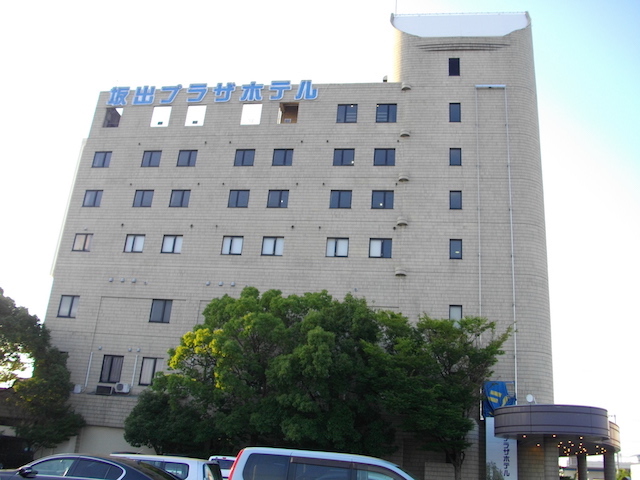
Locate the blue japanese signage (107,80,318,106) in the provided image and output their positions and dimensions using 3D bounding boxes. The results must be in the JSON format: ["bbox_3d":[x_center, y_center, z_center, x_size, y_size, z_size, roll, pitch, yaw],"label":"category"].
[{"bbox_3d":[-7.610,-10.156,41.039,15.326,1.441,0.250,1,-21,10],"label":"blue japanese signage"}]

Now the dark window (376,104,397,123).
[{"bbox_3d":[4.088,-7.790,36.375,1.266,1.384,0.150,1,-21,9],"label":"dark window"}]

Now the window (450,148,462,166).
[{"bbox_3d":[7.919,-4.846,34.585,0.669,1.199,0.150,1,-21,9],"label":"window"}]

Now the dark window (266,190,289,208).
[{"bbox_3d":[-2.533,-2.490,35.981,1.286,1.187,0.150,1,-21,10],"label":"dark window"}]

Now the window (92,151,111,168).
[{"bbox_3d":[-14.073,-5.193,38.254,1.254,1.203,0.150,1,-21,9],"label":"window"}]

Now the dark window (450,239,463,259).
[{"bbox_3d":[7.949,0.577,34.478,0.691,1.210,0.120,1,-21,10],"label":"dark window"}]

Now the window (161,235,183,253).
[{"bbox_3d":[-8.786,0.249,35.233,1.236,1.197,0.150,1,-21,9],"label":"window"}]

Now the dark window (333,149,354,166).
[{"bbox_3d":[1.559,-5.259,37.872,1.326,1.238,0.120,1,-21,10],"label":"dark window"}]

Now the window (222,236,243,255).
[{"bbox_3d":[-5.224,0.328,35.323,1.267,1.174,0.150,1,-21,10],"label":"window"}]

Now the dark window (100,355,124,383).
[{"bbox_3d":[-11.825,7.334,33.673,1.225,1.525,0.150,1,-21,10],"label":"dark window"}]

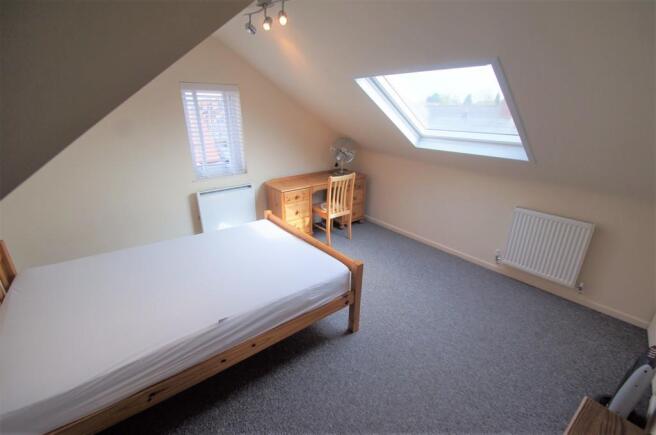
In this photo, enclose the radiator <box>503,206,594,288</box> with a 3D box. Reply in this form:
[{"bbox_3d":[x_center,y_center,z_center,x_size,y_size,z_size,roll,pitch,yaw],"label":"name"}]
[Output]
[{"bbox_3d":[2.067,0.258,2.593,0.090,0.600,0.584,-15,26,-36],"label":"radiator"}]

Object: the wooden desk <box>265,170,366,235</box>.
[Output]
[{"bbox_3d":[-0.190,-0.193,4.082,1.454,0.760,0.634,-15,26,-36],"label":"wooden desk"}]

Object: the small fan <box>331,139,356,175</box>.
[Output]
[{"bbox_3d":[0.221,-0.970,4.337,0.380,0.518,0.260,6,21,15],"label":"small fan"}]

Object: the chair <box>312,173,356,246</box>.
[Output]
[{"bbox_3d":[0.052,-0.146,3.704,0.412,0.940,0.458,-15,26,-36],"label":"chair"}]

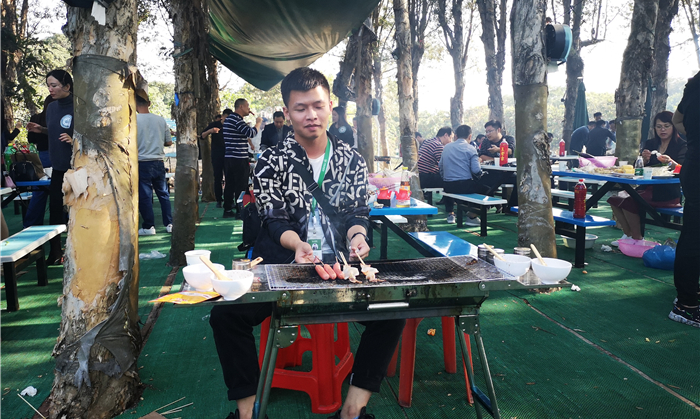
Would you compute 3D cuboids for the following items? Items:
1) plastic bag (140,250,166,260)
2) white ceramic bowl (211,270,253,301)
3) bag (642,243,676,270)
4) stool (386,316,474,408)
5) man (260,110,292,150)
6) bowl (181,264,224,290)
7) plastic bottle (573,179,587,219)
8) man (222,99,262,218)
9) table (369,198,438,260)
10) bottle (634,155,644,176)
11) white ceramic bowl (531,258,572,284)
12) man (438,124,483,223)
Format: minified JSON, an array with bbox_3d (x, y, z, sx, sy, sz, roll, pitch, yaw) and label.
[{"bbox_3d":[-1.733,0.407,4.869,0.280,0.055,0.170,0,7,0],"label":"plastic bag"},{"bbox_3d":[-0.306,0.202,1.420,0.114,0.064,0.114,0,7,0],"label":"white ceramic bowl"},{"bbox_3d":[2.650,0.375,4.620,0.360,0.190,0.300,0,7,0],"label":"bag"},{"bbox_3d":[0.341,0.560,2.340,0.325,0.450,0.325,-1,8,-7],"label":"stool"},{"bbox_3d":[-1.090,-0.710,8.250,0.500,1.580,0.420,0,8,2],"label":"man"},{"bbox_3d":[-0.396,0.187,1.480,0.114,0.063,0.114,0,7,0],"label":"bowl"},{"bbox_3d":[1.898,-0.086,4.500,0.102,0.322,0.102,0,7,0],"label":"plastic bottle"},{"bbox_3d":[-1.477,-0.690,7.500,0.520,1.670,0.500,-2,8,-15],"label":"man"},{"bbox_3d":[0.071,0.246,3.504,0.600,0.720,1.250,-1,7,-10],"label":"table"},{"bbox_3d":[2.598,-0.392,4.900,0.070,0.180,0.070,0,7,0],"label":"bottle"},{"bbox_3d":[0.602,0.184,1.635,0.117,0.059,0.117,0,7,0],"label":"white ceramic bowl"},{"bbox_3d":[1.411,-0.441,6.848,0.500,1.250,0.620,6,10,42],"label":"man"}]

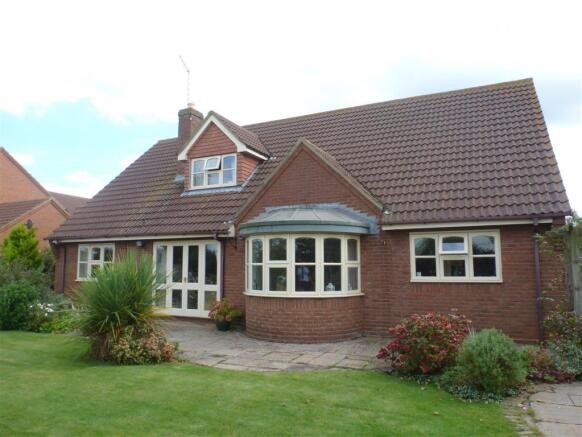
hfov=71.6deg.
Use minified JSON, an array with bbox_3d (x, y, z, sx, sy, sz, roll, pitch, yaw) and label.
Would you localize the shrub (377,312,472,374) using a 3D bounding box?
[{"bbox_3d":[2.037,1.906,6.267,1.400,0.830,1.200,-3,-8,24],"label":"shrub"}]

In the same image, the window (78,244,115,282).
[{"bbox_3d":[-6.075,1.369,12.609,1.600,1.100,0.110,-3,-8,24],"label":"window"}]

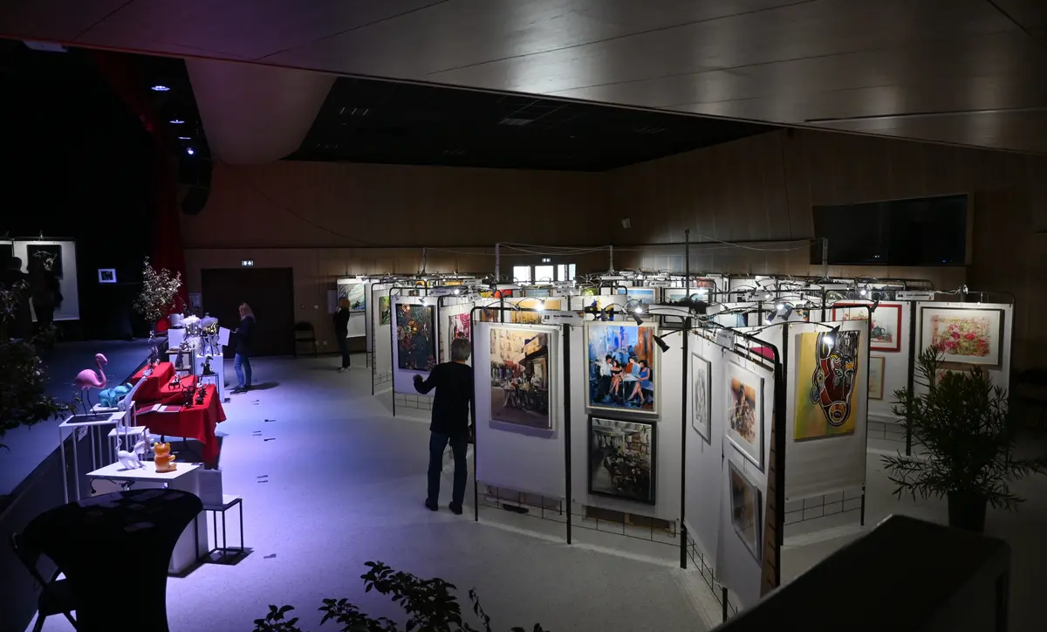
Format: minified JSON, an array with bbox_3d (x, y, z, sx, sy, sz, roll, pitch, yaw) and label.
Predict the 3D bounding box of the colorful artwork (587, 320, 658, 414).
[{"bbox_3d":[0.788,0.409,5.606,0.627,0.710,0.040,2,6,31],"label":"colorful artwork"}]

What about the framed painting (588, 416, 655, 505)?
[{"bbox_3d":[0.800,1.160,5.665,0.584,0.671,0.040,2,6,31],"label":"framed painting"}]

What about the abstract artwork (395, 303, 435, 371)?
[{"bbox_3d":[-1.614,0.326,10.525,0.728,0.983,0.040,2,6,31],"label":"abstract artwork"}]

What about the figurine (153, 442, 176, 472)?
[{"bbox_3d":[-2.894,1.136,5.628,0.140,0.230,0.170,2,5,28],"label":"figurine"}]

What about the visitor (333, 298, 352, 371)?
[{"bbox_3d":[-4.007,0.391,15.505,0.420,1.618,0.460,-2,5,-18],"label":"visitor"}]

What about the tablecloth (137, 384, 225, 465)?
[{"bbox_3d":[-4.249,1.389,8.671,0.800,0.760,1.760,-2,5,-21],"label":"tablecloth"}]

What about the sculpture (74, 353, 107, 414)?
[{"bbox_3d":[-3.819,0.609,6.157,0.275,0.553,0.120,-3,5,-25],"label":"sculpture"}]

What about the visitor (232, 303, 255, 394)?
[{"bbox_3d":[-5.299,0.575,13.140,0.430,1.663,0.460,-2,5,-20],"label":"visitor"}]

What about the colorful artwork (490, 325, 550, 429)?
[{"bbox_3d":[-0.020,0.535,6.108,0.636,0.849,0.040,2,6,31],"label":"colorful artwork"}]

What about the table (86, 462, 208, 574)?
[{"bbox_3d":[-3.080,1.625,5.731,0.785,0.757,0.420,0,5,9],"label":"table"}]

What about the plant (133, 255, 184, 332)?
[{"bbox_3d":[-7.228,-0.383,13.738,0.960,1.565,0.820,-3,5,-28],"label":"plant"}]

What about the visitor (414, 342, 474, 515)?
[{"bbox_3d":[-0.776,1.051,6.805,0.600,1.686,0.420,-2,5,-17],"label":"visitor"}]

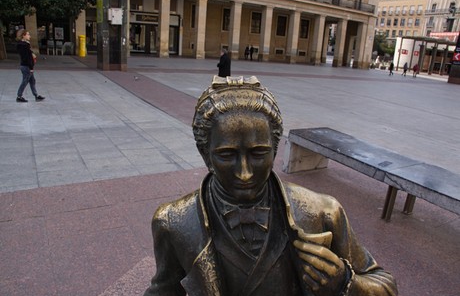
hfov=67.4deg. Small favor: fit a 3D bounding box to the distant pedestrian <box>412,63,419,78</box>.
[{"bbox_3d":[23.169,-9.620,42.996,0.550,1.650,0.520,7,16,10],"label":"distant pedestrian"}]

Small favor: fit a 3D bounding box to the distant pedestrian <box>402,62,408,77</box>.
[{"bbox_3d":[21.683,-9.669,42.637,0.620,1.670,0.500,7,16,10],"label":"distant pedestrian"}]

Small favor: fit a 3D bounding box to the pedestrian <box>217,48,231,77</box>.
[{"bbox_3d":[-0.238,-2.869,13.024,0.500,1.680,0.500,4,16,1],"label":"pedestrian"}]

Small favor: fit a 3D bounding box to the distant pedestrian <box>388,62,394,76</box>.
[{"bbox_3d":[20.050,-9.829,42.688,0.600,1.680,0.500,7,16,10],"label":"distant pedestrian"}]

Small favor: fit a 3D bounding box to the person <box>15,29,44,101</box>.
[{"bbox_3d":[-4.756,-1.932,8.198,0.680,1.660,0.470,0,16,-15],"label":"person"}]

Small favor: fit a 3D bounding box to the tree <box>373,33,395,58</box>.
[{"bbox_3d":[27.549,-17.687,62.909,5.500,6.800,5.500,4,16,-1],"label":"tree"}]

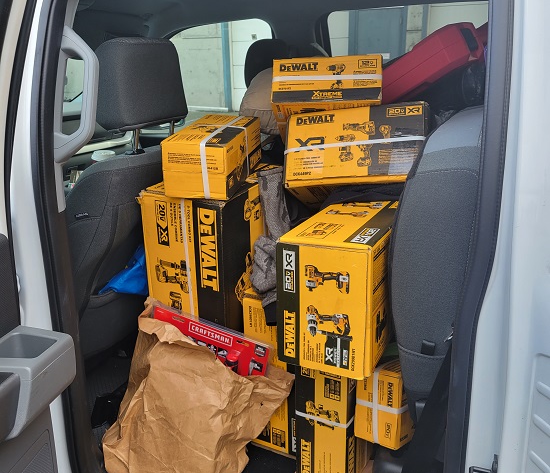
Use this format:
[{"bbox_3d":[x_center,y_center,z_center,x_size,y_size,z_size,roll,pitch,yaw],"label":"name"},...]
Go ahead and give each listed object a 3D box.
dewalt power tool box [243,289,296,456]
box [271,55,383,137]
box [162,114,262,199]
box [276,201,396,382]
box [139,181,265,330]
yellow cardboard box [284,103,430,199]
[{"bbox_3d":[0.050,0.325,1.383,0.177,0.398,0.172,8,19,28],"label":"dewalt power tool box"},{"bbox_3d":[0.154,-0.398,1.593,0.292,0.132,0.230,0,-11,8],"label":"box"},{"bbox_3d":[-0.154,-0.216,1.449,0.156,0.132,0.324,5,25,12],"label":"box"},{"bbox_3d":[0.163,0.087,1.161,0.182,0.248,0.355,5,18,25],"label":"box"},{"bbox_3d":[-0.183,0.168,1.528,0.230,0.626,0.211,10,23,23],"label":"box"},{"bbox_3d":[0.257,-0.217,1.610,0.375,0.217,0.260,-1,-12,20],"label":"yellow cardboard box"}]

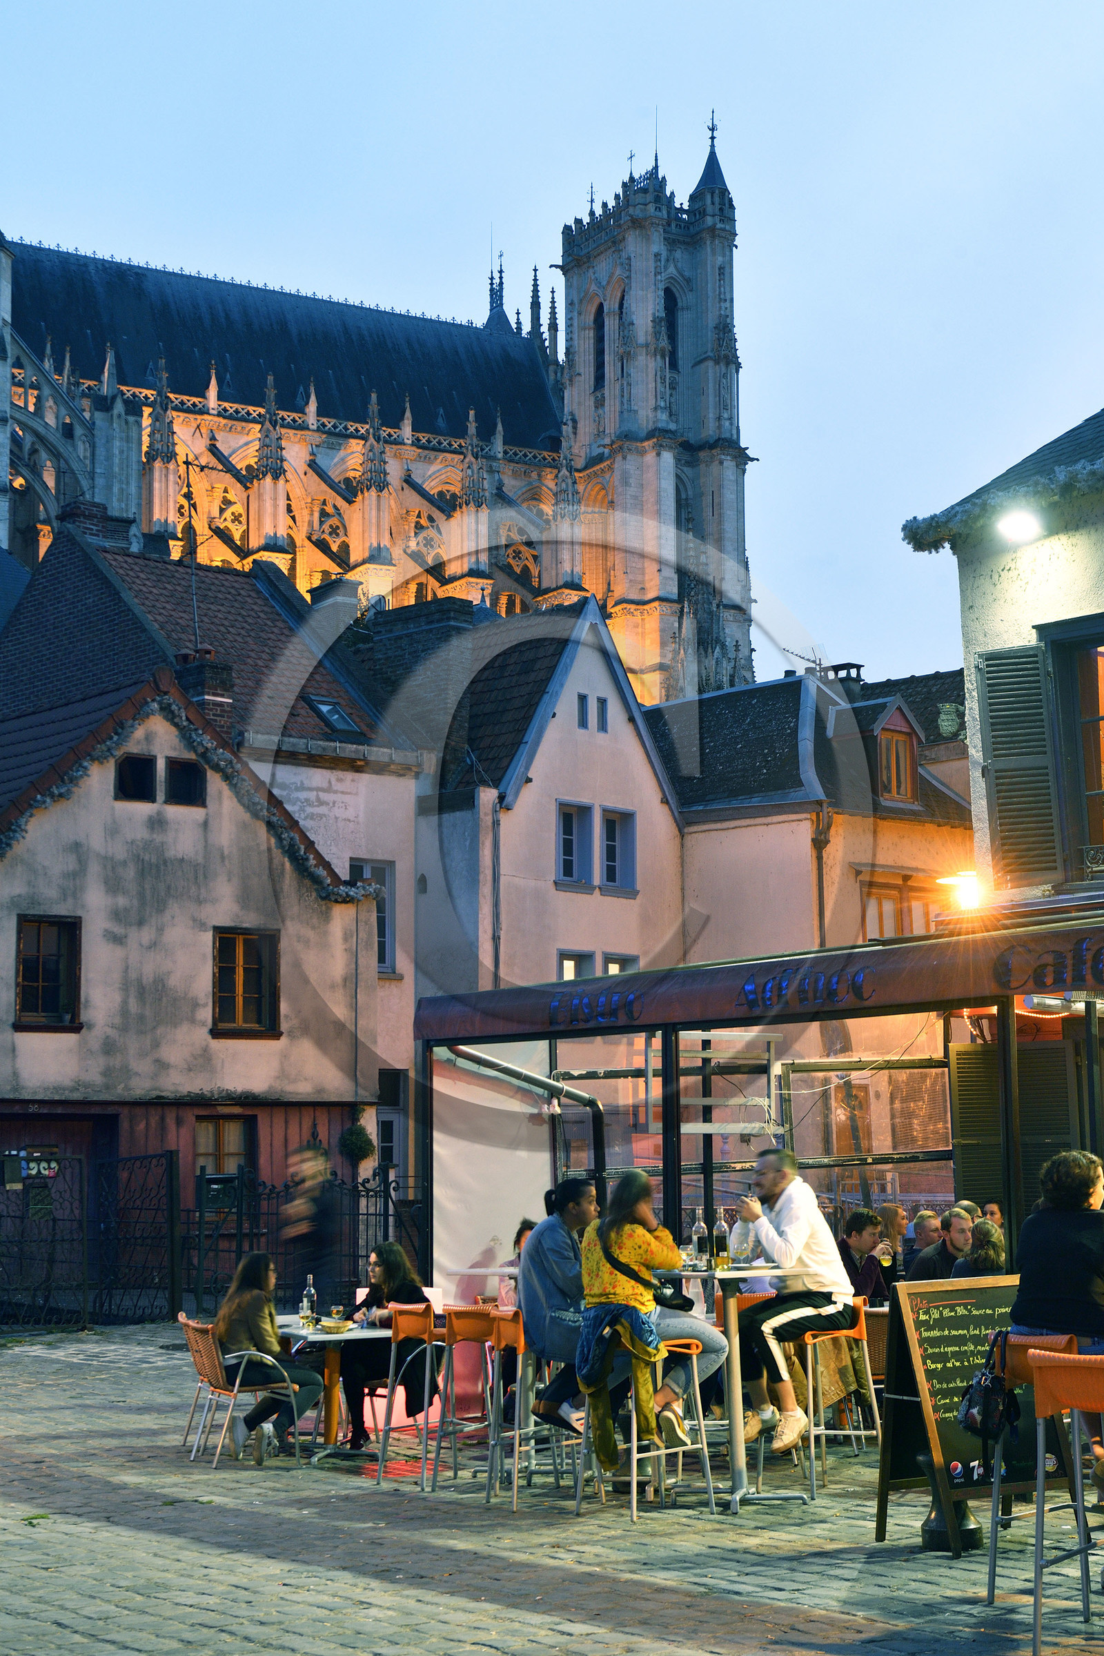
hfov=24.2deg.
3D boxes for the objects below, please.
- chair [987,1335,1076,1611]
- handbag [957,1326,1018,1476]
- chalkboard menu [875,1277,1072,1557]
[{"bbox_3d":[1.866,2.248,9.056,0.490,0.950,0.490,5,-10,-32],"label":"chair"},{"bbox_3d":[1.535,2.027,9.080,0.220,0.500,0.160,-4,-9,22],"label":"handbag"},{"bbox_3d":[1.800,2.460,10.870,0.650,1.100,0.600,3,-10,-25],"label":"chalkboard menu"}]

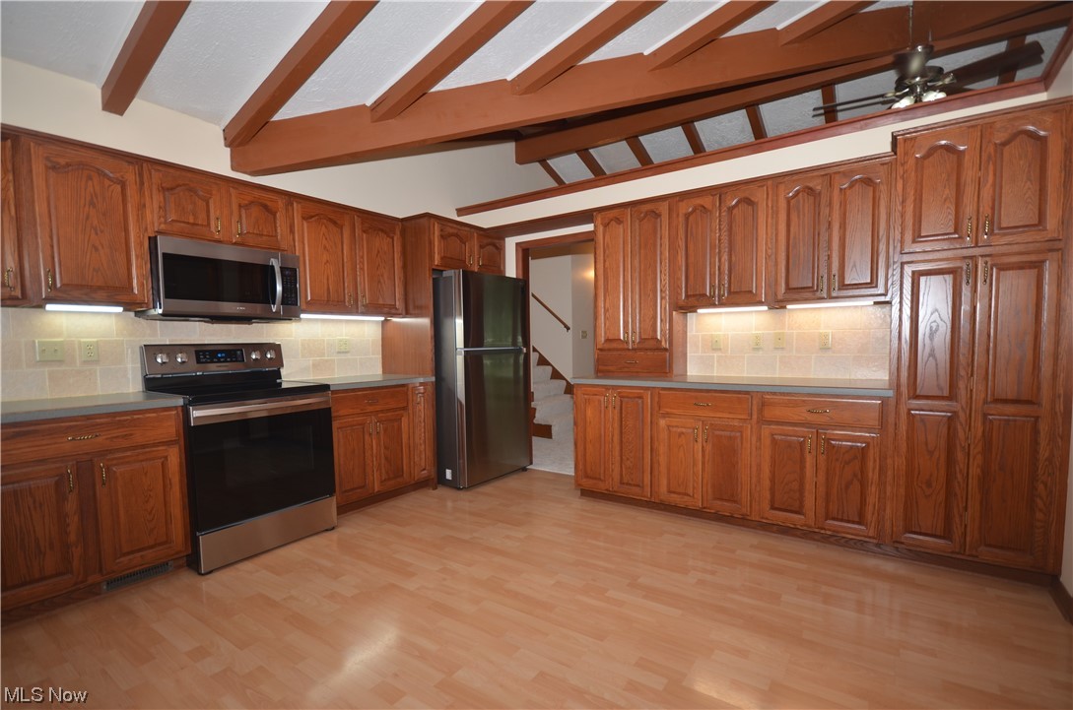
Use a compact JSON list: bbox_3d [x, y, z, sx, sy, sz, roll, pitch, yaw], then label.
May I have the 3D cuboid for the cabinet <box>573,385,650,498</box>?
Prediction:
[{"bbox_3d":[0.688,0.589,3.590,0.587,0.780,0.595,0,2,34],"label":"cabinet"}]

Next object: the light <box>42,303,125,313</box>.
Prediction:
[{"bbox_3d":[-2.340,-0.228,2.464,0.085,0.030,0.293,0,2,37],"label":"light"}]

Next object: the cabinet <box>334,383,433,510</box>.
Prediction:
[{"bbox_3d":[-1.342,0.608,3.645,0.632,0.763,0.905,1,3,36],"label":"cabinet"}]

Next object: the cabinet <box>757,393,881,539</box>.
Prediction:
[{"bbox_3d":[1.713,0.595,2.859,0.600,0.753,0.624,1,3,36],"label":"cabinet"}]

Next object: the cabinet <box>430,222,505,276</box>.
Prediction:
[{"bbox_3d":[-0.817,-0.911,4.337,0.637,0.375,0.898,1,3,36],"label":"cabinet"}]

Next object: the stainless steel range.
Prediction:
[{"bbox_3d":[-1.786,0.520,2.903,0.715,1.182,0.760,1,3,36],"label":"stainless steel range"}]

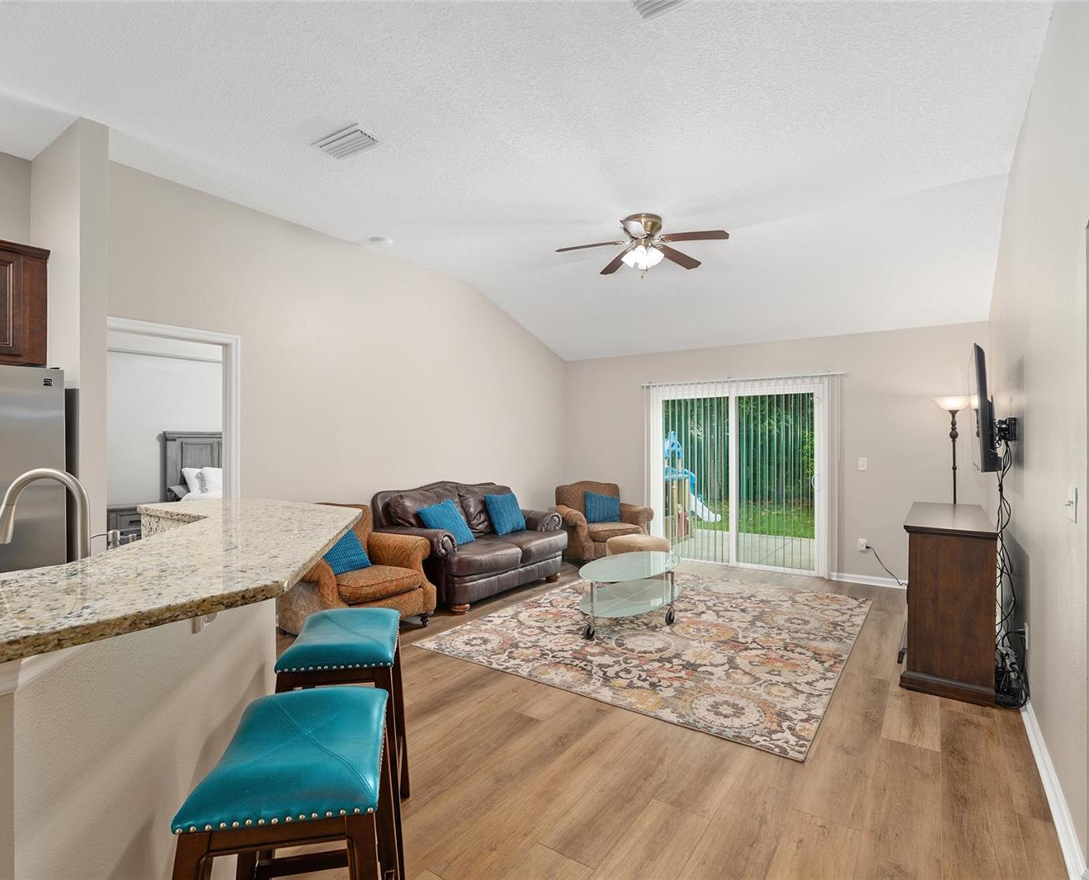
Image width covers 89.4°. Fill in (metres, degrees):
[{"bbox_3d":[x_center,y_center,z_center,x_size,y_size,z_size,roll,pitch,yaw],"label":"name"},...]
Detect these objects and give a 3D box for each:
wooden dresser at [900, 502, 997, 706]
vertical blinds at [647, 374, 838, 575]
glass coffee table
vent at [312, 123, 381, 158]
[{"bbox_3d":[2.620,0.935,3.590,0.425,0.905,1.510,0,0,36],"label":"wooden dresser"},{"bbox_3d":[2.063,0.374,6.078,1.930,2.030,0.120,0,0,36],"label":"vertical blinds"},{"bbox_3d":[0.690,1.180,4.281,0.600,0.415,1.250,0,0,36],"label":"glass coffee table"},{"bbox_3d":[-1.125,-1.676,3.122,0.400,0.025,0.190,0,0,36],"label":"vent"}]

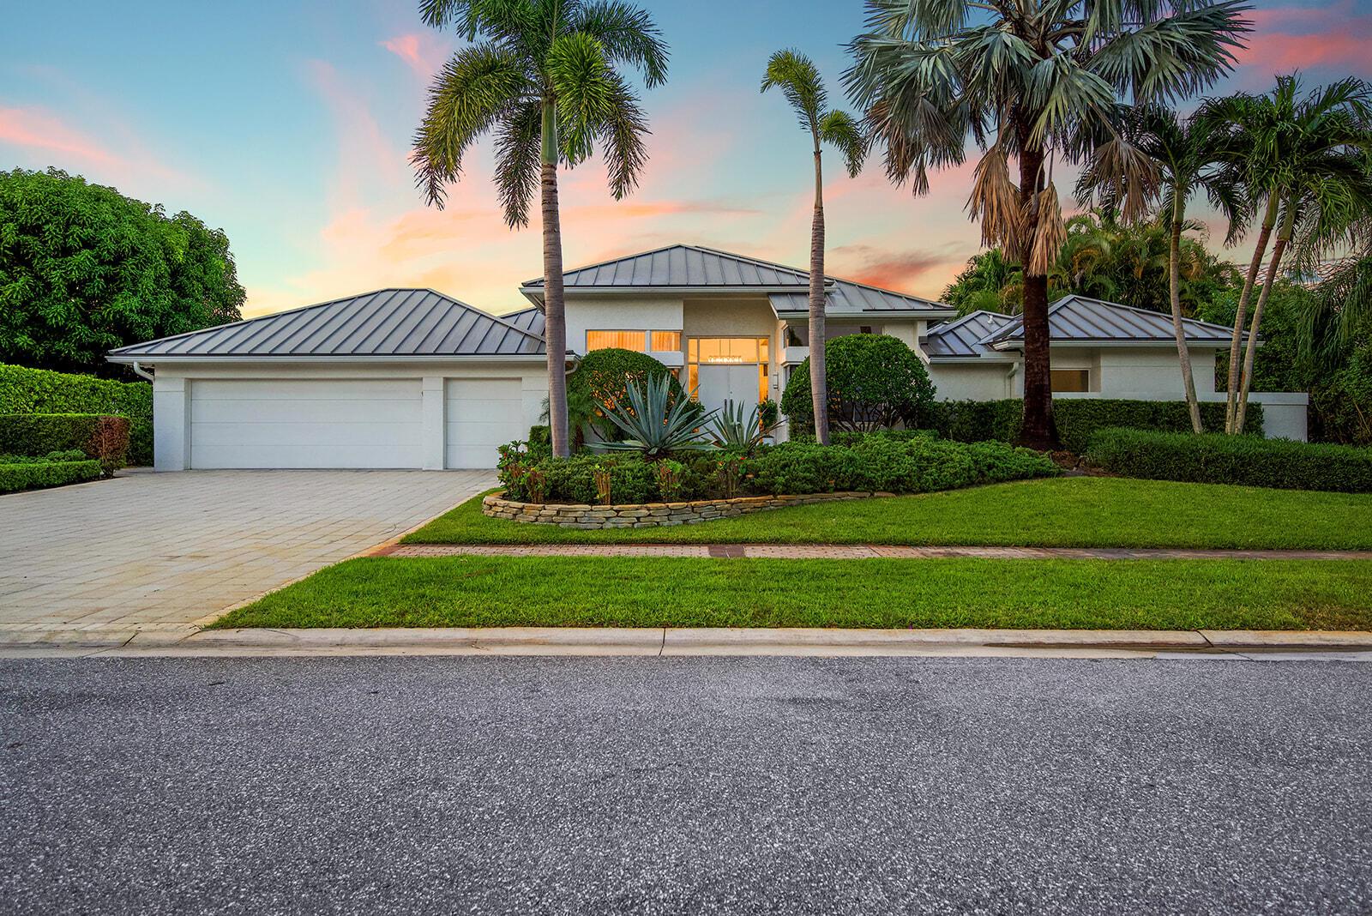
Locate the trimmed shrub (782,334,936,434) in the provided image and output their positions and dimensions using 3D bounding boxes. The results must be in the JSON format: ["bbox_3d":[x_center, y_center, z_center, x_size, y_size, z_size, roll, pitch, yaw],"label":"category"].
[{"bbox_3d":[3.587,-1.255,15.800,3.100,2.600,2.900,0,1,0],"label":"trimmed shrub"}]

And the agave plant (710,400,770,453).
[{"bbox_3d":[0.916,-0.526,12.900,1.150,0.950,1.100,0,1,0],"label":"agave plant"}]

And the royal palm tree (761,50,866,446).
[{"bbox_3d":[2.335,-3.685,13.900,1.930,7.500,1.800,0,1,0],"label":"royal palm tree"}]

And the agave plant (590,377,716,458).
[{"bbox_3d":[-0.531,-0.624,12.000,2.000,1.370,1.900,0,1,0],"label":"agave plant"}]

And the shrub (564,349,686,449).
[{"bbox_3d":[-1.224,-1.200,16.900,3.000,2.500,2.800,0,1,0],"label":"shrub"}]

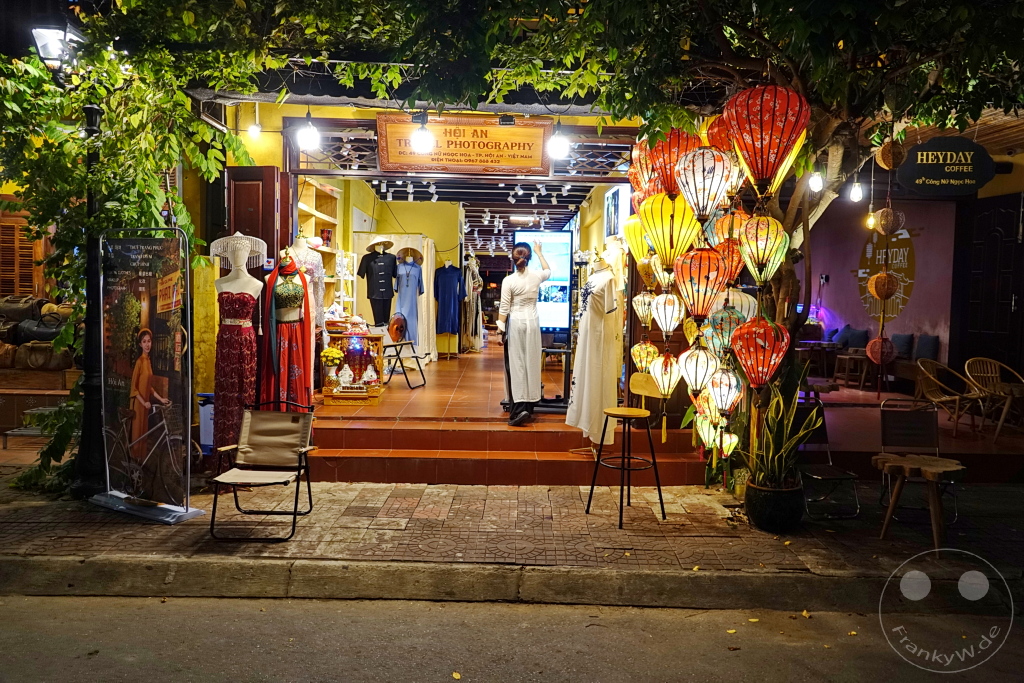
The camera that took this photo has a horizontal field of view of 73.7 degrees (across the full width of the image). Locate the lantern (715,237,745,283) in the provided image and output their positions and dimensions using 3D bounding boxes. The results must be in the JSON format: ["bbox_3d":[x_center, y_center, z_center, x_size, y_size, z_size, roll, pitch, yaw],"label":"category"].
[{"bbox_3d":[1.484,-0.553,4.659,0.218,0.314,0.218,1,4,-1],"label":"lantern"}]

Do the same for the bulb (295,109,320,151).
[{"bbox_3d":[-1.521,-1.566,5.079,0.171,0.290,0.171,1,4,-1],"label":"bulb"}]

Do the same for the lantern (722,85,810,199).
[{"bbox_3d":[1.659,-1.317,4.450,0.560,0.690,0.560,1,4,-1],"label":"lantern"}]

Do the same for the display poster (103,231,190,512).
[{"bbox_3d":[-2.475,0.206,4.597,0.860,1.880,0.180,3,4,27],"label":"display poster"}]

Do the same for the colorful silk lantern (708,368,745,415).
[{"bbox_3d":[1.458,0.334,4.650,0.245,0.325,0.245,1,4,-1],"label":"colorful silk lantern"}]

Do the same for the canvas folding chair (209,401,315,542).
[{"bbox_3d":[-1.612,0.833,4.457,0.540,0.770,0.620,1,4,-3],"label":"canvas folding chair"}]

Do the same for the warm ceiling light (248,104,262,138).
[{"bbox_3d":[-2.104,-1.813,5.600,0.110,0.260,0.110,1,4,0],"label":"warm ceiling light"}]

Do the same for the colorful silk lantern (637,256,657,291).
[{"bbox_3d":[1.022,-0.513,5.150,0.166,0.256,0.166,1,4,0],"label":"colorful silk lantern"}]

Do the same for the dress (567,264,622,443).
[{"bbox_3d":[0.683,0.109,5.720,0.400,1.490,0.430,-1,4,-30],"label":"dress"}]

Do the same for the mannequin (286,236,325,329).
[{"bbox_3d":[-1.785,-0.144,5.816,0.420,1.680,0.320,0,4,-15],"label":"mannequin"}]

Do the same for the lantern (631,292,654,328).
[{"bbox_3d":[0.968,-0.235,5.018,0.180,0.279,0.180,1,4,-1],"label":"lantern"}]

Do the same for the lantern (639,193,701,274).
[{"bbox_3d":[1.119,-0.774,4.850,0.440,0.583,0.440,1,4,0],"label":"lantern"}]

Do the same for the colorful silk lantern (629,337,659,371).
[{"bbox_3d":[0.990,0.105,5.100,0.210,0.275,0.210,1,4,-1],"label":"colorful silk lantern"}]

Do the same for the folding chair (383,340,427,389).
[{"bbox_3d":[-1.312,0.148,7.890,0.600,0.745,0.540,2,4,13],"label":"folding chair"}]

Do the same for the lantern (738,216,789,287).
[{"bbox_3d":[1.609,-0.575,4.360,0.326,0.447,0.326,1,4,-1],"label":"lantern"}]

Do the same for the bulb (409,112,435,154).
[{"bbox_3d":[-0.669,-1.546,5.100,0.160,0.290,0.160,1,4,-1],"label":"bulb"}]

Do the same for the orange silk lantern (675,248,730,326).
[{"bbox_3d":[1.203,-0.356,4.335,0.343,0.483,0.343,1,4,-1],"label":"orange silk lantern"}]

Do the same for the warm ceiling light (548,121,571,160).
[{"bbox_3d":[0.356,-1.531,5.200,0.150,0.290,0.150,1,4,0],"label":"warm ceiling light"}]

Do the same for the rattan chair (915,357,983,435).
[{"bbox_3d":[4.292,0.547,6.706,0.610,0.730,0.630,-2,5,-39],"label":"rattan chair"}]

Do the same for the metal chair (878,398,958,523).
[{"bbox_3d":[2.912,0.857,4.931,0.440,0.780,0.530,2,4,13],"label":"metal chair"}]

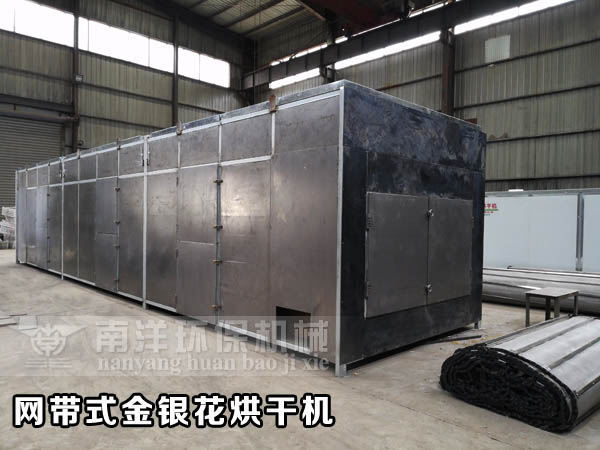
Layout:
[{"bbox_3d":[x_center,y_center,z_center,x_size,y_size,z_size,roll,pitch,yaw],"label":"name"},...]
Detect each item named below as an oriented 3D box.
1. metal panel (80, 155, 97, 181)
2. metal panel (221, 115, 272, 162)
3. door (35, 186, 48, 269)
[{"bbox_3d":[-4.193,-1.113,8.944,0.050,0.486,0.925,0,1,-44],"label":"metal panel"},{"bbox_3d":[-0.635,-0.990,5.238,0.050,0.480,0.934,0,1,-44],"label":"metal panel"},{"bbox_3d":[-6.411,0.081,11.255,0.050,2.070,0.933,0,1,-44],"label":"door"}]

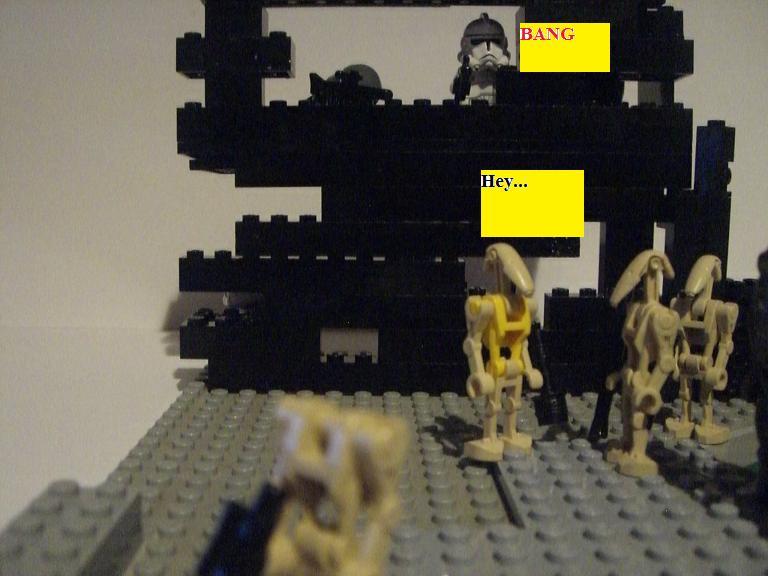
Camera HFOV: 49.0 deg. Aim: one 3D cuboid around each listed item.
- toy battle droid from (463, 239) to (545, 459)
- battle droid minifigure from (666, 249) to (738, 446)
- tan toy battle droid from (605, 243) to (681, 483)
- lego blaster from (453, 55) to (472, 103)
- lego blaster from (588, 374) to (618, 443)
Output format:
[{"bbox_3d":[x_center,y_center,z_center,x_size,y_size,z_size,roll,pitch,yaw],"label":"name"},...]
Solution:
[{"bbox_3d":[0.026,0.013,0.180,0.015,0.046,0.012,-4,8,-33],"label":"toy battle droid"},{"bbox_3d":[0.073,0.014,0.193,0.012,0.044,0.015,-6,9,-42],"label":"battle droid minifigure"},{"bbox_3d":[0.053,0.015,0.173,0.013,0.045,0.015,-1,7,-16],"label":"tan toy battle droid"},{"bbox_3d":[0.022,-0.058,0.235,0.005,0.010,0.019,1,7,7],"label":"lego blaster"},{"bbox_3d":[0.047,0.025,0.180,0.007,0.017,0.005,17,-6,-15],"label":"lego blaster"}]

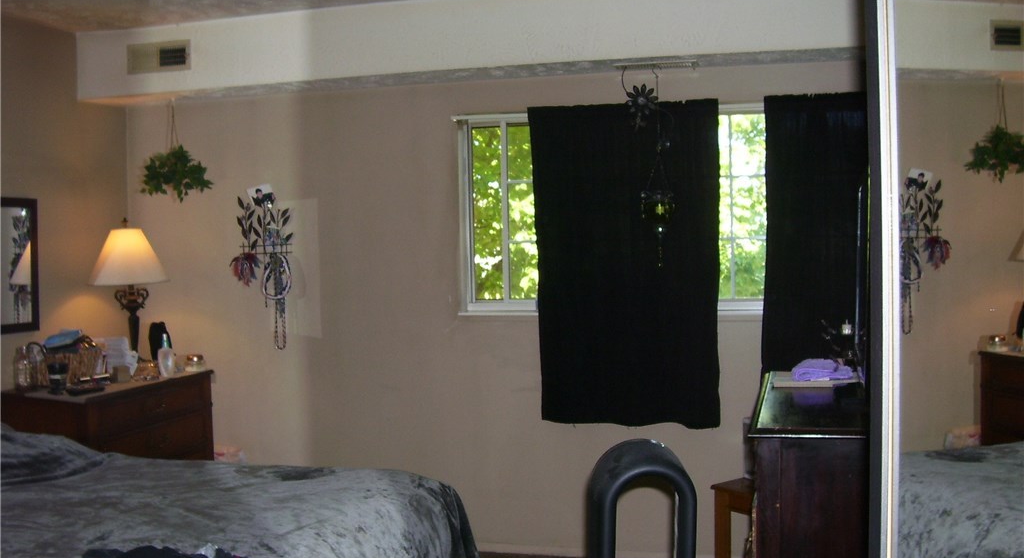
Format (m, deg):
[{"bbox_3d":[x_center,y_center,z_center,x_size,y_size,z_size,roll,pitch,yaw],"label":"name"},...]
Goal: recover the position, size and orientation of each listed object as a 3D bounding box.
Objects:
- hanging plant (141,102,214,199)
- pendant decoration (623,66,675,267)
[{"bbox_3d":[-1.559,-0.586,4.680,0.315,0.450,0.310,-1,3,15],"label":"hanging plant"},{"bbox_3d":[0.557,-0.450,4.103,0.205,0.810,0.140,-1,3,15],"label":"pendant decoration"}]

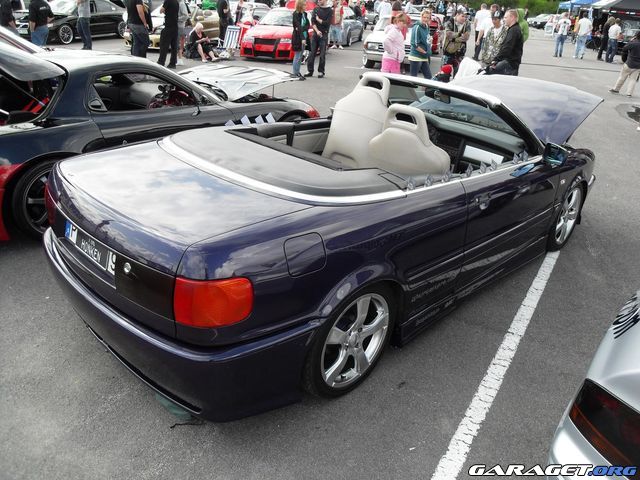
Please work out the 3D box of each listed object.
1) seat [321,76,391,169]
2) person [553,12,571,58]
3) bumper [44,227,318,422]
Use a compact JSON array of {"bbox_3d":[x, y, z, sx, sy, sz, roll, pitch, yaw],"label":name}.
[{"bbox_3d":[0.334,-0.692,3.924,0.700,1.070,0.520,-20,34,-41],"label":"seat"},{"bbox_3d":[10.518,-8.945,22.501,0.520,1.780,0.340,10,26,16],"label":"person"},{"bbox_3d":[-0.838,0.296,2.558,0.650,0.390,1.690,-20,34,-41],"label":"bumper"}]

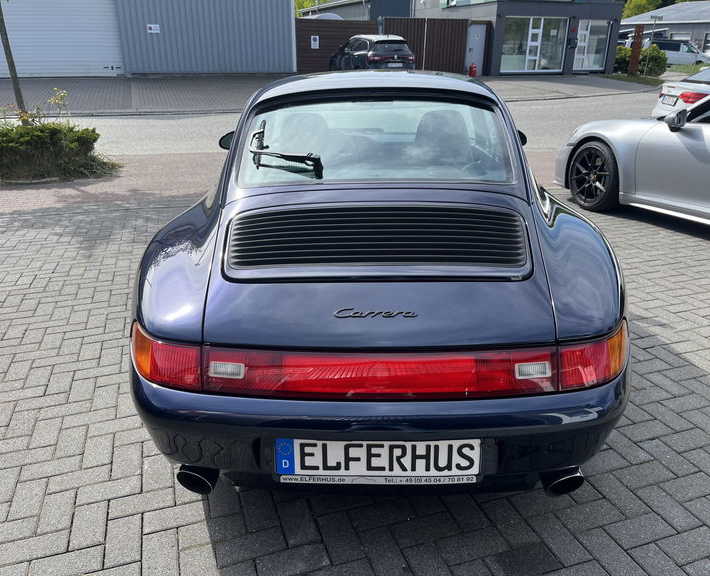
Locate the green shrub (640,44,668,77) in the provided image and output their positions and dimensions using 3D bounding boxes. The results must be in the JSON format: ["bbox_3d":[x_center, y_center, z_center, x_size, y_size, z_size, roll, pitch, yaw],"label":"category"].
[{"bbox_3d":[13.714,-10.438,26.500,1.200,1.350,1.200,0,22,0],"label":"green shrub"}]

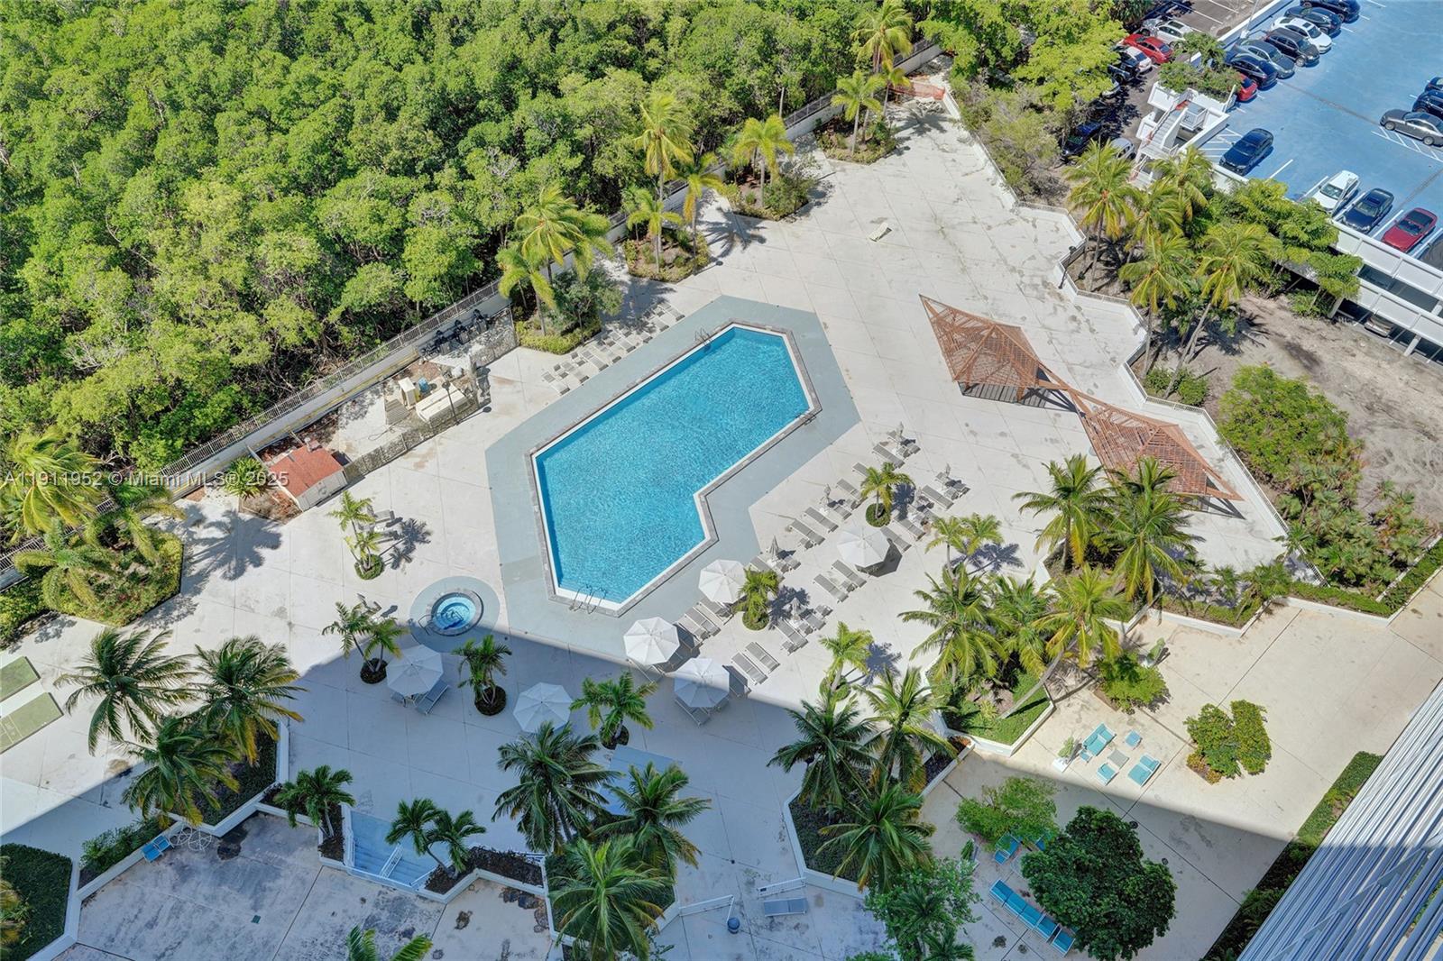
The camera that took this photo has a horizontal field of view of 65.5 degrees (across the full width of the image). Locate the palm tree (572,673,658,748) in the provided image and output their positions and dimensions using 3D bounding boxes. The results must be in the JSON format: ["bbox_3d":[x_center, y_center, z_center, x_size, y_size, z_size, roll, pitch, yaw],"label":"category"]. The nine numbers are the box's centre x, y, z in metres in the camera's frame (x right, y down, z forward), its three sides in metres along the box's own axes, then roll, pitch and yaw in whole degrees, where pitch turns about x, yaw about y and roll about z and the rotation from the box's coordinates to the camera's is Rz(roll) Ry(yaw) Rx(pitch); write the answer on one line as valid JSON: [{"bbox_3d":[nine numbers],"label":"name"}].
[{"bbox_3d":[-5.031,11.474,54.630,3.900,4.500,3.000,-2,51,0],"label":"palm tree"}]

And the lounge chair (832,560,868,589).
[{"bbox_3d":[7.101,5.217,62.416,0.670,0.460,2.020,-38,59,-26],"label":"lounge chair"}]

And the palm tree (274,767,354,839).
[{"bbox_3d":[-19.115,15.968,54.181,3.600,5.600,3.400,0,51,0],"label":"palm tree"}]

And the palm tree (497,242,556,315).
[{"bbox_3d":[-12.764,-12.238,75.805,3.900,6.800,4.000,0,51,0],"label":"palm tree"}]

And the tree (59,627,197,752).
[{"bbox_3d":[-28.314,11.475,55.633,6.300,8.600,6.200,0,51,0],"label":"tree"}]

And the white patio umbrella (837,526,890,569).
[{"bbox_3d":[7.860,4.131,62.352,2.900,2.750,2.900,-2,51,0],"label":"white patio umbrella"}]

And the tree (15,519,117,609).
[{"bbox_3d":[-33.107,5.628,58.629,5.400,6.700,5.200,-2,51,0],"label":"tree"}]

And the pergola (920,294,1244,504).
[{"bbox_3d":[20.677,-4.383,67.711,6.750,4.700,23.100,-36,59,-25],"label":"pergola"}]

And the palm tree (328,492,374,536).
[{"bbox_3d":[-19.914,2.854,61.899,2.600,4.500,2.500,-2,51,0],"label":"palm tree"}]

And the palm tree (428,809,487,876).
[{"bbox_3d":[-11.869,16.712,50.708,2.600,4.100,2.600,0,51,0],"label":"palm tree"}]

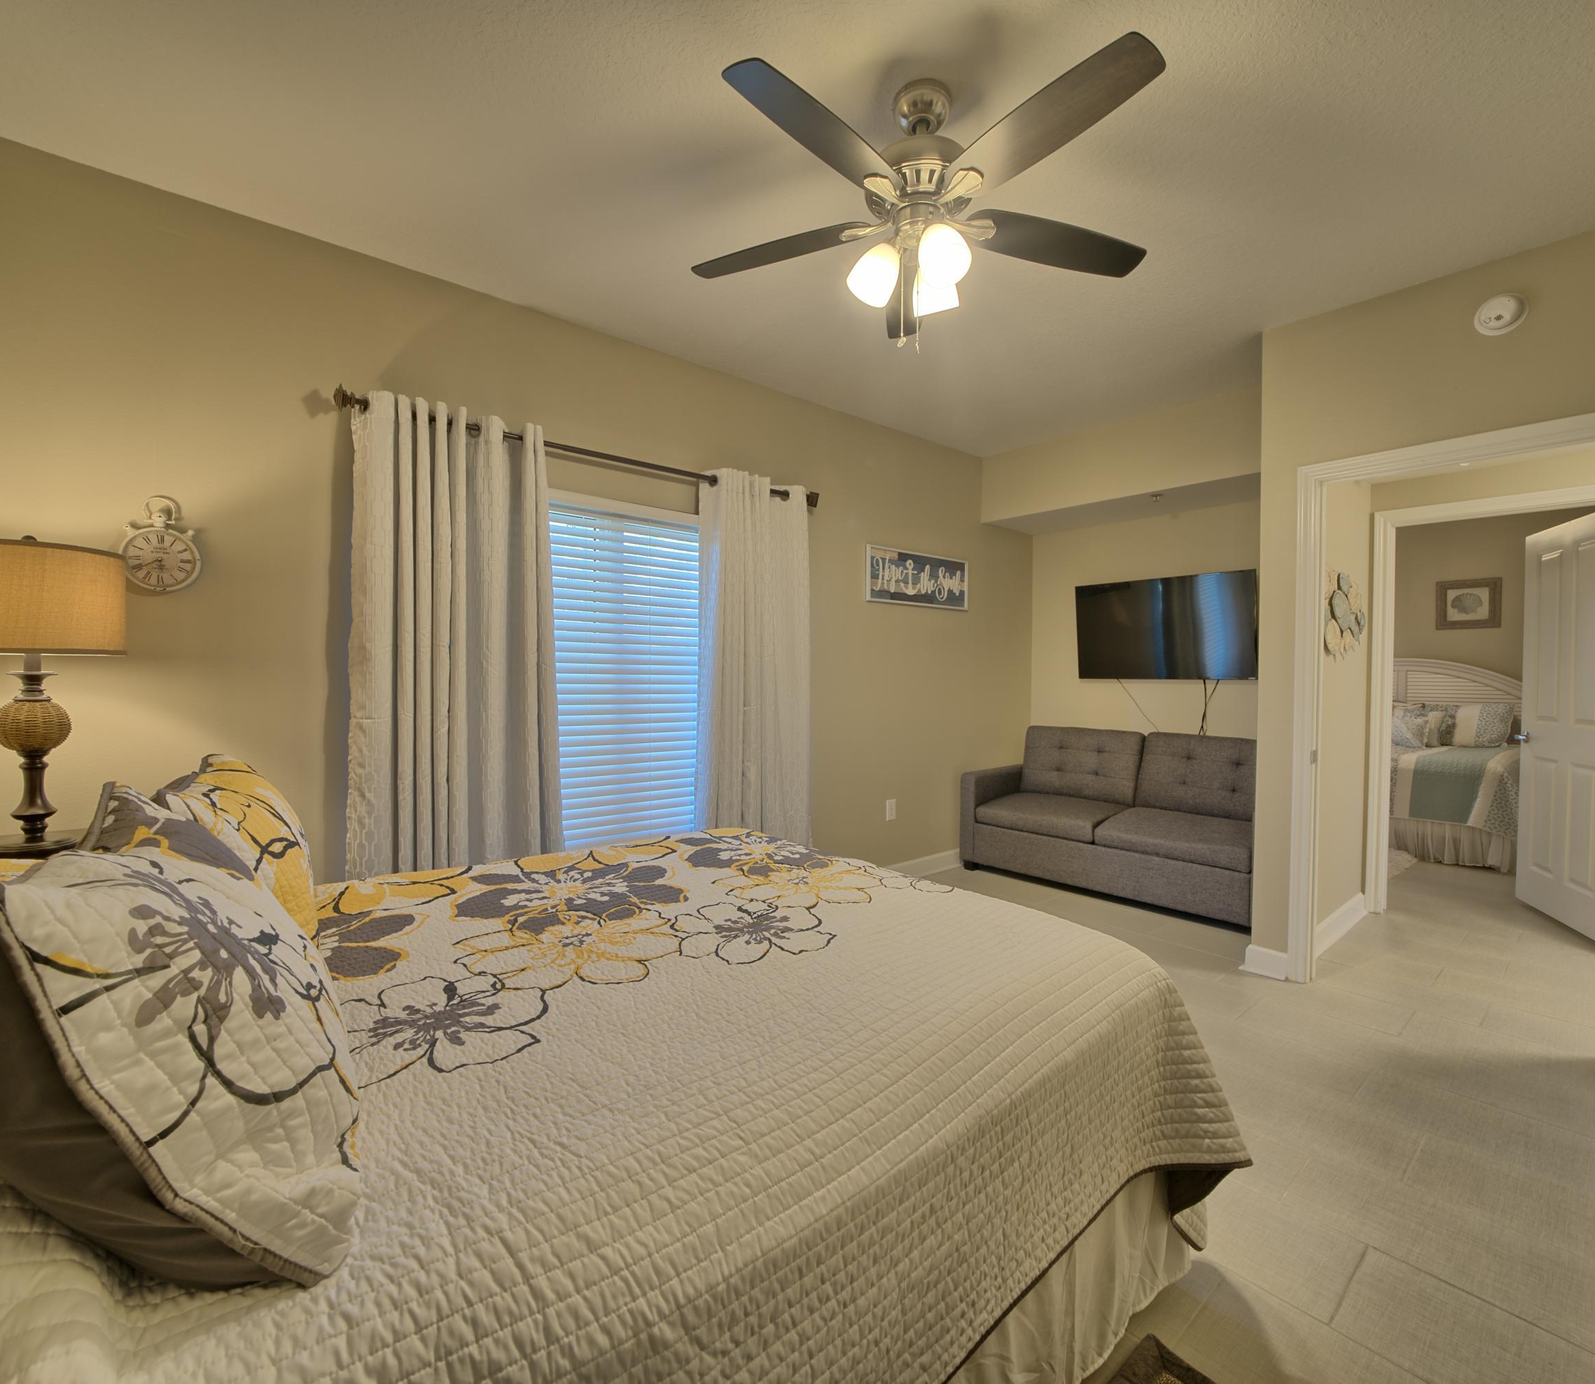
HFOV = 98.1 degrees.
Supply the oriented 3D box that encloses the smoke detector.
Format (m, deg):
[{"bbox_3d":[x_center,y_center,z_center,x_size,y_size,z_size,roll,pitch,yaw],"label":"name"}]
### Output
[{"bbox_3d":[2.367,-1.269,2.329,0.045,0.135,0.135,-2,2,-41],"label":"smoke detector"}]

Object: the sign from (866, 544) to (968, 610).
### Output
[{"bbox_3d":[0.749,-0.675,4.189,0.935,0.320,0.030,-2,2,-41],"label":"sign"}]

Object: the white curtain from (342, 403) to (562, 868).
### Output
[{"bbox_3d":[-1.191,0.105,2.459,0.690,2.130,0.130,-2,2,-41],"label":"white curtain"}]

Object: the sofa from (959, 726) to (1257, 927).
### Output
[{"bbox_3d":[1.949,0.710,4.095,0.850,0.890,1.730,-2,2,-42],"label":"sofa"}]

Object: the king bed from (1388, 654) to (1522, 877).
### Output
[{"bbox_3d":[4.800,0.422,5.828,2.150,1.460,2.030,-1,1,-40],"label":"king bed"}]

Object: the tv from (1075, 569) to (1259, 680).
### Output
[{"bbox_3d":[2.244,-0.383,4.289,0.070,0.625,1.045,-11,8,-40],"label":"tv"}]

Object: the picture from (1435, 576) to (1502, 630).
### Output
[{"bbox_3d":[5.819,-0.757,5.990,0.030,0.430,0.405,-2,2,-41],"label":"picture"}]

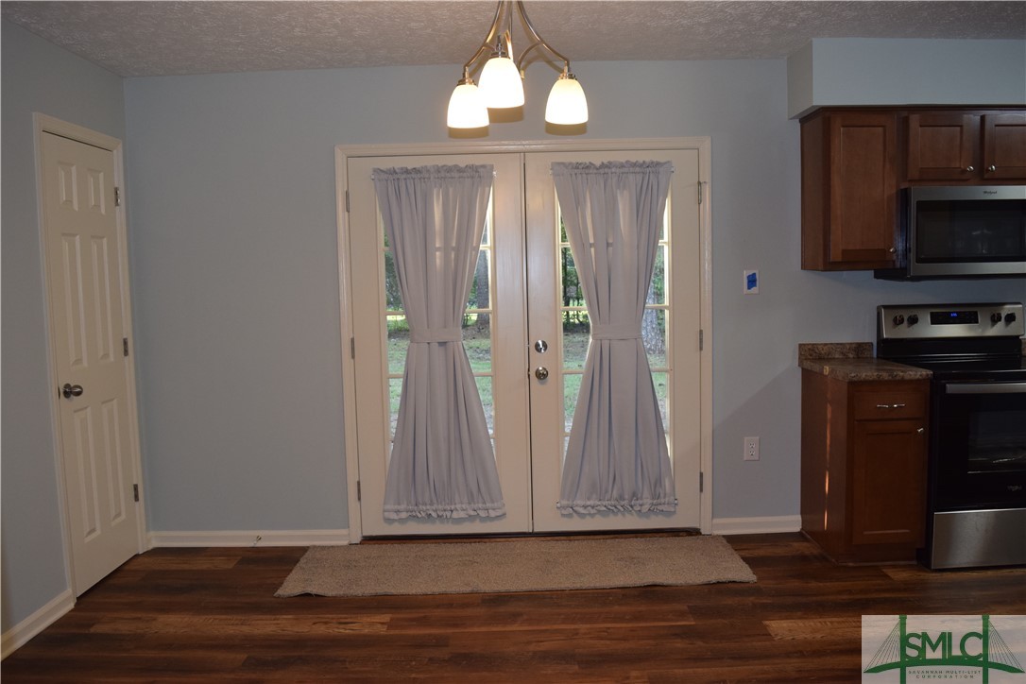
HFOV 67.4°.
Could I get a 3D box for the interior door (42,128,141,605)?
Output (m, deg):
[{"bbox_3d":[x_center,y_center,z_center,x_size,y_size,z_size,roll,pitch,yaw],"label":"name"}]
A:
[{"bbox_3d":[-1.969,0.107,3.595,0.040,2.048,0.595,-1,4,0],"label":"interior door"}]

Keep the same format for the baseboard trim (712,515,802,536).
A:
[{"bbox_3d":[1.304,0.978,4.104,0.468,0.091,0.017,-1,4,0],"label":"baseboard trim"}]

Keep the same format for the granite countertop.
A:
[{"bbox_3d":[1.698,0.092,3.747,0.398,0.127,0.595,-1,4,0],"label":"granite countertop"}]

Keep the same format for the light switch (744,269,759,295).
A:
[{"bbox_3d":[1.247,-0.309,4.006,0.077,0.122,0.012,-1,4,0],"label":"light switch"}]

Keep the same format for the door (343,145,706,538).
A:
[{"bbox_3d":[0.078,0.024,4.047,1.848,2.045,0.055,-1,4,0],"label":"door"}]

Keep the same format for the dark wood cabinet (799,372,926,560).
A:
[{"bbox_3d":[1.721,0.595,3.801,0.383,0.884,0.565,-1,4,0],"label":"dark wood cabinet"}]

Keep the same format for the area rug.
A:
[{"bbox_3d":[0.019,1.079,3.729,2.157,0.013,0.610,-1,4,0],"label":"area rug"}]

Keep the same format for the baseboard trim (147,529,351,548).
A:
[{"bbox_3d":[-1.396,1.046,4.099,1.050,0.090,0.017,-1,4,0],"label":"baseboard trim"}]

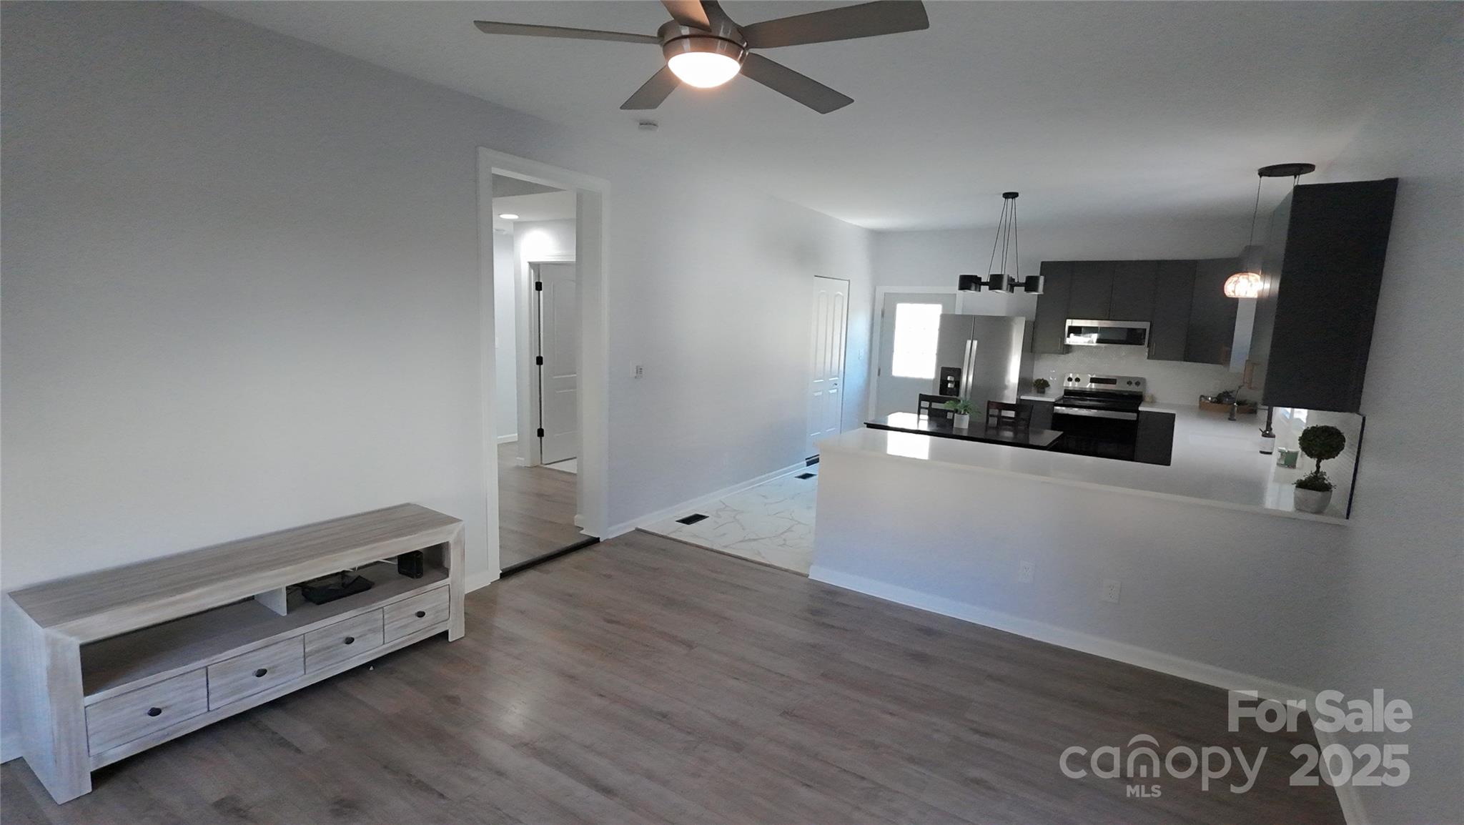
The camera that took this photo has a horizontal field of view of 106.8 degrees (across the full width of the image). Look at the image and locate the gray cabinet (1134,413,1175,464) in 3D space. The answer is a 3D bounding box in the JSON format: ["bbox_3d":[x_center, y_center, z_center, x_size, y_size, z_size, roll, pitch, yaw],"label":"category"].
[{"bbox_3d":[4.500,0.442,5.868,0.315,0.906,0.644,6,9,31],"label":"gray cabinet"}]

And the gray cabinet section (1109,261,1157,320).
[{"bbox_3d":[4.198,-1.257,5.714,0.346,0.602,0.330,7,9,31],"label":"gray cabinet section"}]

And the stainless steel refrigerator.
[{"bbox_3d":[2.992,-0.206,6.558,0.867,1.859,0.716,6,9,31],"label":"stainless steel refrigerator"}]

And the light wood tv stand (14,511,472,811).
[{"bbox_3d":[-2.087,0.944,2.497,0.469,0.644,1.436,7,9,38],"label":"light wood tv stand"}]

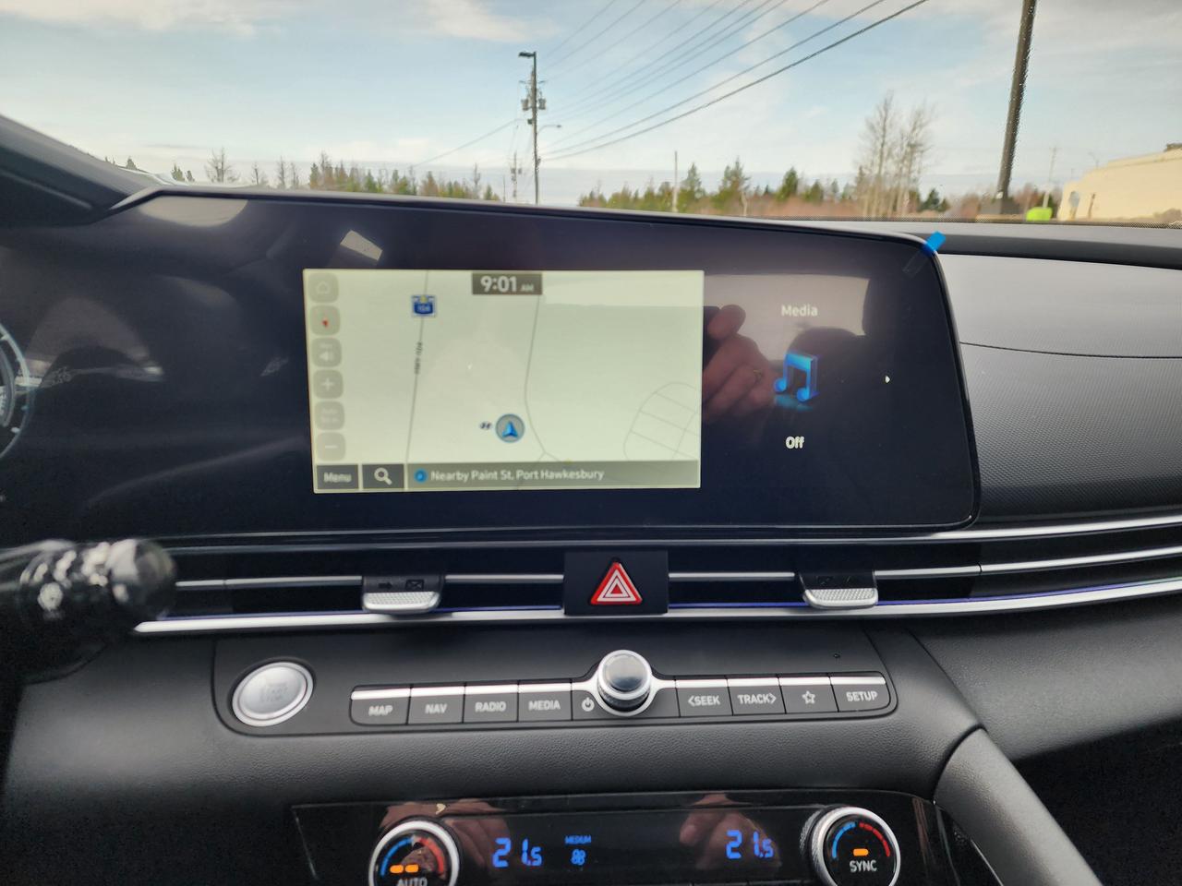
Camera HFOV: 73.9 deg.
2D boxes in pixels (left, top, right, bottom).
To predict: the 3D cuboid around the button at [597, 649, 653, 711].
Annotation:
[{"bbox_3d":[0.013,0.095,0.315,0.021,0.011,0.021,-1,48,-3],"label":"button"}]

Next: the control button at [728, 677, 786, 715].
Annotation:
[{"bbox_3d":[0.067,0.105,0.320,0.021,0.006,0.015,-1,48,-3],"label":"control button"}]

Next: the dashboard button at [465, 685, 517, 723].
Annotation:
[{"bbox_3d":[-0.040,0.106,0.314,0.021,0.006,0.015,-1,48,-3],"label":"dashboard button"}]

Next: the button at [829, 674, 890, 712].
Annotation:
[{"bbox_3d":[0.110,0.104,0.323,0.022,0.006,0.015,-1,48,-3],"label":"button"}]

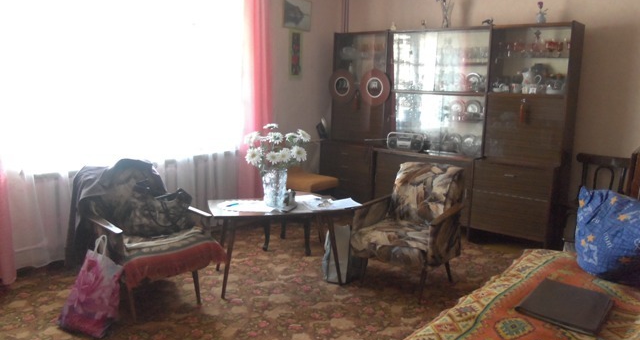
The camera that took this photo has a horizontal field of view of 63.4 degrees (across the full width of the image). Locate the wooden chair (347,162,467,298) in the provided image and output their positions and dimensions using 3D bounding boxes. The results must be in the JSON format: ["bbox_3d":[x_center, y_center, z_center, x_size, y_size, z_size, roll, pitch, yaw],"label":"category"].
[{"bbox_3d":[0.668,0.408,3.671,0.606,0.781,0.642,9,14,38],"label":"wooden chair"}]

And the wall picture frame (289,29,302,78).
[{"bbox_3d":[-0.239,-1.179,5.298,0.020,0.445,0.197,9,14,39],"label":"wall picture frame"}]

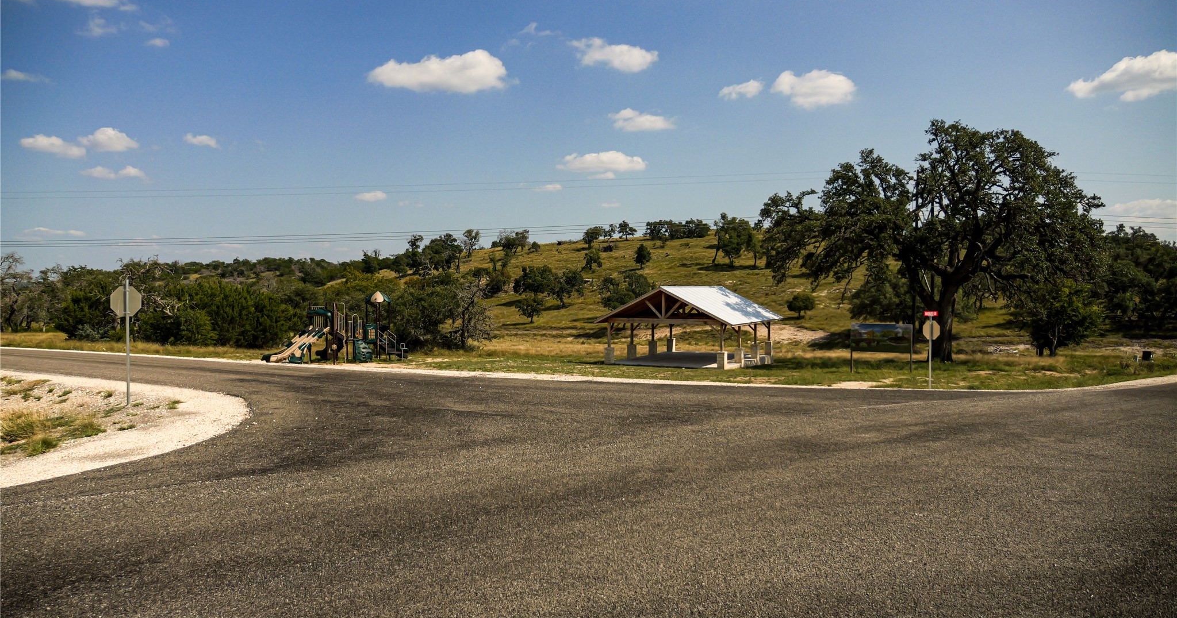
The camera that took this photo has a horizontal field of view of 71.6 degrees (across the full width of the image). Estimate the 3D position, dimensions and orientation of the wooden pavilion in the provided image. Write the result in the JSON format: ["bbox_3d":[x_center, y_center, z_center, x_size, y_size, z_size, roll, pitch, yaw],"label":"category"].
[{"bbox_3d":[6.893,0.916,52.914,8.730,4.750,11.460,1,2,28],"label":"wooden pavilion"}]

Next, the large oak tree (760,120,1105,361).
[{"bbox_3d":[20.427,-4.182,50.300,19.400,14.940,18.500,1,2,22],"label":"large oak tree"}]

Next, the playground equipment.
[{"bbox_3d":[-14.400,0.969,46.400,7.900,3.950,5.200,-1,2,-17],"label":"playground equipment"}]

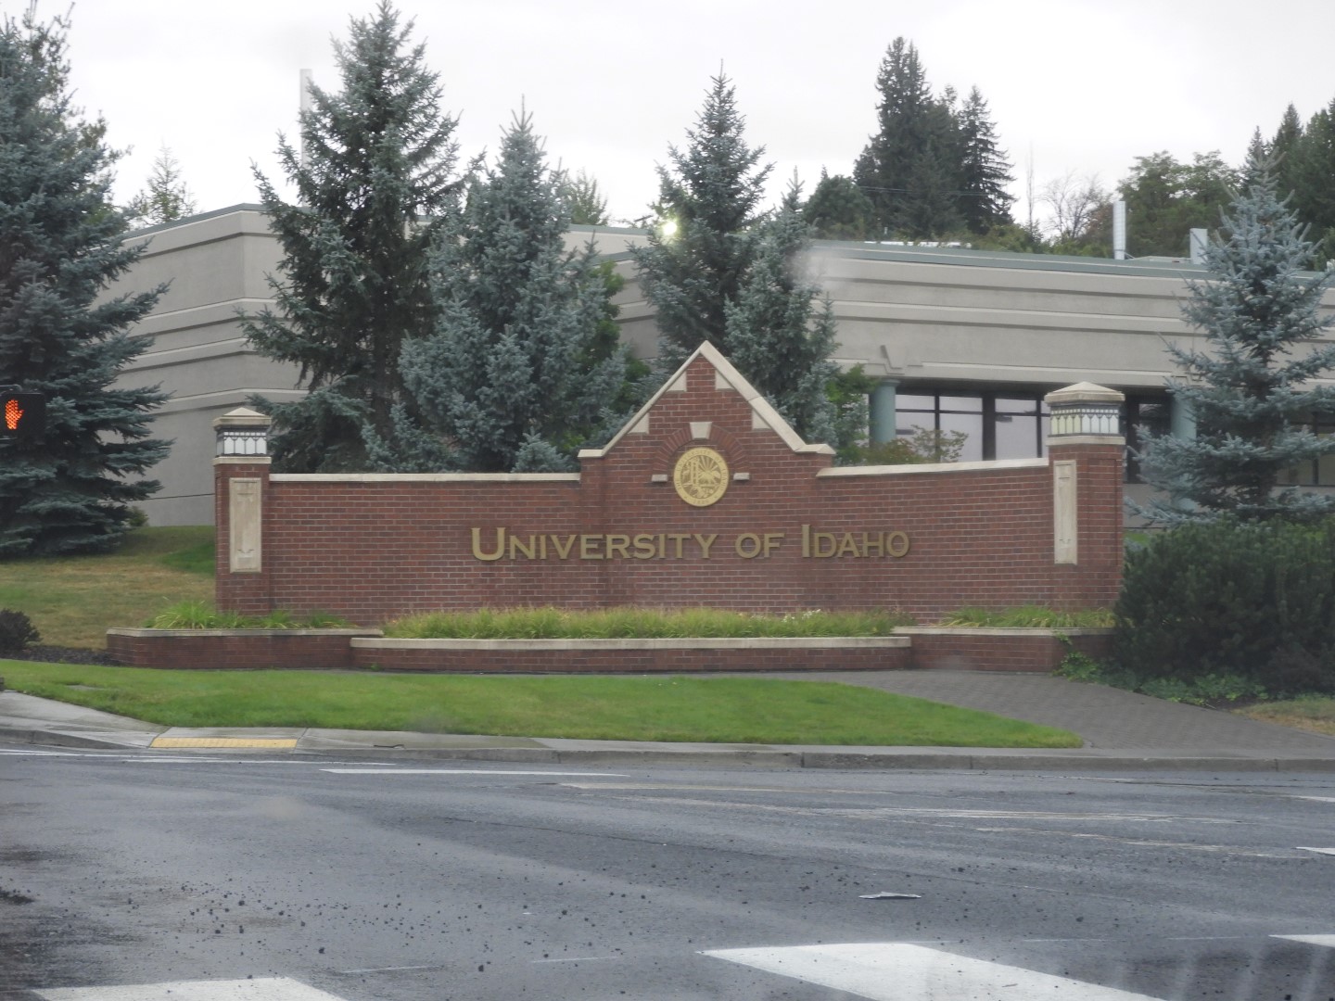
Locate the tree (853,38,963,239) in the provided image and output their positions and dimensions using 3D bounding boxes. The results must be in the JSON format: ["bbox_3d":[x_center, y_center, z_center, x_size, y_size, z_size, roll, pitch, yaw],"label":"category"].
[{"bbox_3d":[14.667,-21.157,200.000,7.000,14.130,7.000,0,-1,0],"label":"tree"}]

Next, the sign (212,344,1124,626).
[{"bbox_3d":[0.000,-0.200,40.800,11.800,3.600,2.600,-1,-2,20],"label":"sign"}]

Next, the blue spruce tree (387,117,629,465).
[{"bbox_3d":[-2.226,-2.181,46.800,3.700,7.000,3.700,0,-1,0],"label":"blue spruce tree"}]

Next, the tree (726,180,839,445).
[{"bbox_3d":[1.772,-1.697,47.000,2.300,5.920,2.300,0,-1,0],"label":"tree"}]

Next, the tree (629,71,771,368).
[{"bbox_3d":[0.795,-2.654,49.500,3.300,7.780,3.300,0,-1,0],"label":"tree"}]

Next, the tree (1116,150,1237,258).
[{"bbox_3d":[25.644,-13.911,165.000,6.600,7.400,6.600,0,-1,0],"label":"tree"}]

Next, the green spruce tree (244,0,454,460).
[{"bbox_3d":[-4.326,-3.079,49.000,4.200,8.730,4.200,0,-1,0],"label":"green spruce tree"}]

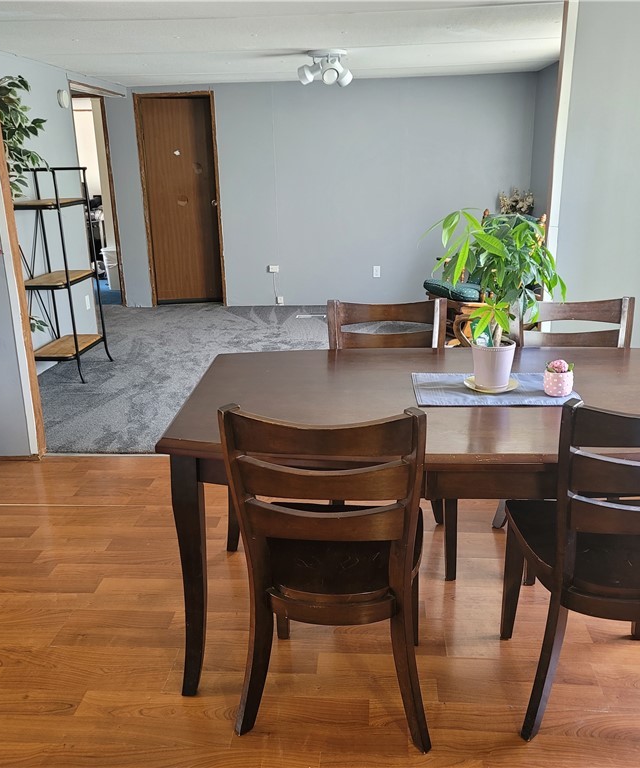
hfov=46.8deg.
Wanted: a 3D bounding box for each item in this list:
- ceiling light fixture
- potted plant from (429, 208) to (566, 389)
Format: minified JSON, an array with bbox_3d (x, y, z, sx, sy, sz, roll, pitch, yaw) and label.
[{"bbox_3d":[0.042,-2.186,5.153,0.380,0.250,0.360,0,18,3],"label":"ceiling light fixture"},{"bbox_3d":[0.525,-0.254,2.219,0.420,0.532,0.380,0,18,3],"label":"potted plant"}]

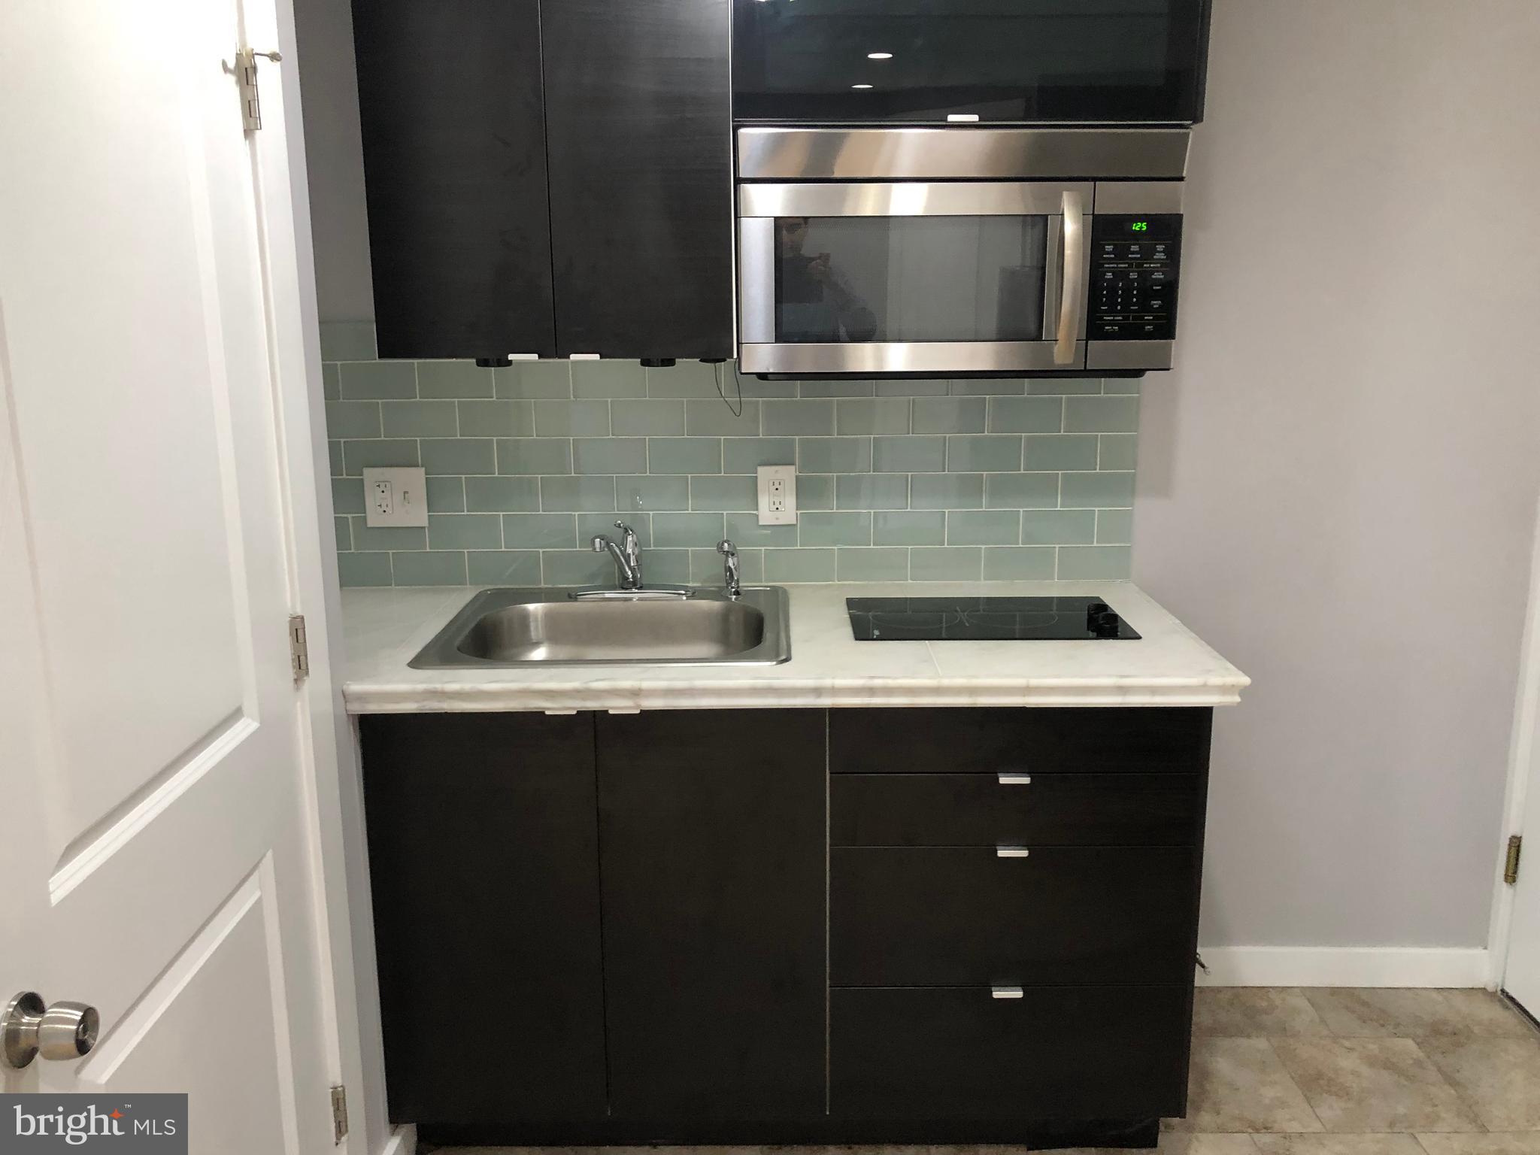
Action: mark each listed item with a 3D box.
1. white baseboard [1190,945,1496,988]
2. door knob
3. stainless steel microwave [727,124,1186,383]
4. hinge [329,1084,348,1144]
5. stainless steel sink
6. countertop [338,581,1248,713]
[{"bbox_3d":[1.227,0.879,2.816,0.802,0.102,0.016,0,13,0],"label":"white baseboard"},{"bbox_3d":[-0.637,0.405,1.116,0.070,0.068,0.068,0,13,0],"label":"door knob"},{"bbox_3d":[0.325,-0.586,2.288,0.754,0.410,0.405,0,13,0],"label":"stainless steel microwave"},{"bbox_3d":[-0.663,0.824,1.914,0.022,0.098,0.032,0,13,0],"label":"hinge"},{"bbox_3d":[-0.280,0.164,2.349,0.636,0.169,0.563,0,13,0],"label":"stainless steel sink"},{"bbox_3d":[-0.015,0.115,2.306,1.552,0.050,0.680,0,13,0],"label":"countertop"}]

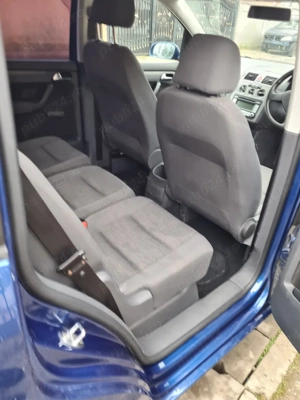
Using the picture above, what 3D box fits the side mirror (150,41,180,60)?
[{"bbox_3d":[0.125,-1.188,2.420,0.220,0.165,0.130,25,36,34],"label":"side mirror"}]

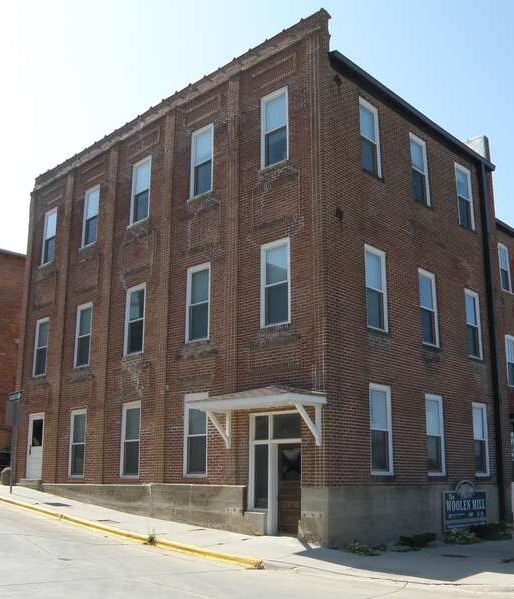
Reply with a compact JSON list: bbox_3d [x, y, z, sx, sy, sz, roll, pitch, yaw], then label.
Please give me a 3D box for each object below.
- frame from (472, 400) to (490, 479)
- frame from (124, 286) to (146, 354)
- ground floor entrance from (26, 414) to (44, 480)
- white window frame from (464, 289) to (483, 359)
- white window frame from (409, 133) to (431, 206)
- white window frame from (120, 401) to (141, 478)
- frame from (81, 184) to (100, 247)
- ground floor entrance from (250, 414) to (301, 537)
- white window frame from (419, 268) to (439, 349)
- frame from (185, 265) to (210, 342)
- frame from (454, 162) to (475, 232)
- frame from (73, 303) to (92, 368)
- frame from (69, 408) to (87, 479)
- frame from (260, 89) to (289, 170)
[{"bbox_3d":[6.263,3.943,17.562,0.150,2.025,0.893,-14,-21,42],"label":"frame"},{"bbox_3d":[-3.693,0.633,18.800,0.950,2.080,0.150,-14,-20,42],"label":"frame"},{"bbox_3d":[-7.715,5.097,21.623,1.050,2.180,0.150,-14,-20,42],"label":"ground floor entrance"},{"bbox_3d":[6.629,0.735,19.093,0.150,2.080,0.950,-14,-20,42],"label":"white window frame"},{"bbox_3d":[4.792,-3.810,18.276,0.150,2.080,0.950,-14,-20,42],"label":"white window frame"},{"bbox_3d":[-3.446,3.902,17.292,0.891,2.043,0.150,-14,-21,42],"label":"white window frame"},{"bbox_3d":[-5.838,-2.910,21.862,0.950,2.080,0.150,-14,-20,42],"label":"frame"},{"bbox_3d":[0.414,3.782,13.643,1.633,2.606,0.300,-14,-21,42],"label":"ground floor entrance"},{"bbox_3d":[4.732,0.249,17.206,0.150,2.080,0.950,-14,-20,42],"label":"white window frame"},{"bbox_3d":[-1.496,0.114,16.380,0.913,2.056,0.150,-14,-21,42],"label":"frame"},{"bbox_3d":[6.709,-3.330,20.165,0.150,2.080,0.950,-14,-20,42],"label":"frame"},{"bbox_3d":[-5.553,1.187,20.167,0.905,2.058,0.150,-14,-21,42],"label":"frame"},{"bbox_3d":[-5.694,4.594,19.892,0.950,2.080,0.150,-14,-20,42],"label":"frame"},{"bbox_3d":[0.483,-4.266,15.604,0.914,2.030,0.150,-14,-21,42],"label":"frame"}]

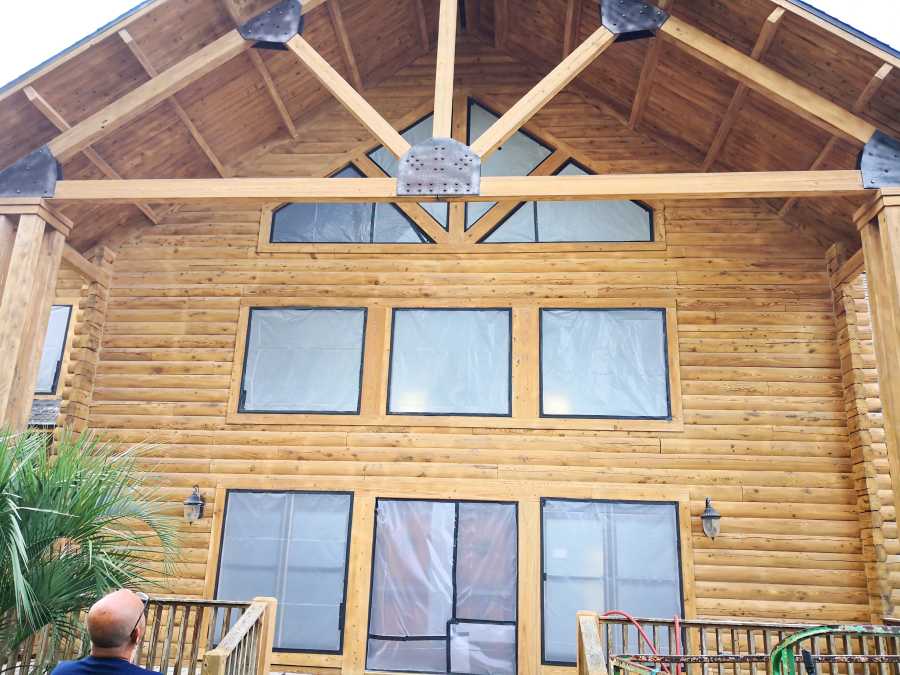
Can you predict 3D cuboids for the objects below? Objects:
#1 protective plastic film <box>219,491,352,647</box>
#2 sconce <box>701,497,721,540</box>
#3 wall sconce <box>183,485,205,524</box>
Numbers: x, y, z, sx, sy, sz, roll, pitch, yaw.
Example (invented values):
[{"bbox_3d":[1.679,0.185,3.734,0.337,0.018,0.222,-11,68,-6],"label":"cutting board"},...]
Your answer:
[{"bbox_3d":[-2.139,2.955,8.952,1.710,1.950,0.040,0,-16,6],"label":"protective plastic film"},{"bbox_3d":[3.173,2.214,8.528,0.240,0.530,0.300,0,-16,6],"label":"sconce"},{"bbox_3d":[-3.334,2.193,9.165,0.240,0.520,0.300,0,-16,6],"label":"wall sconce"}]

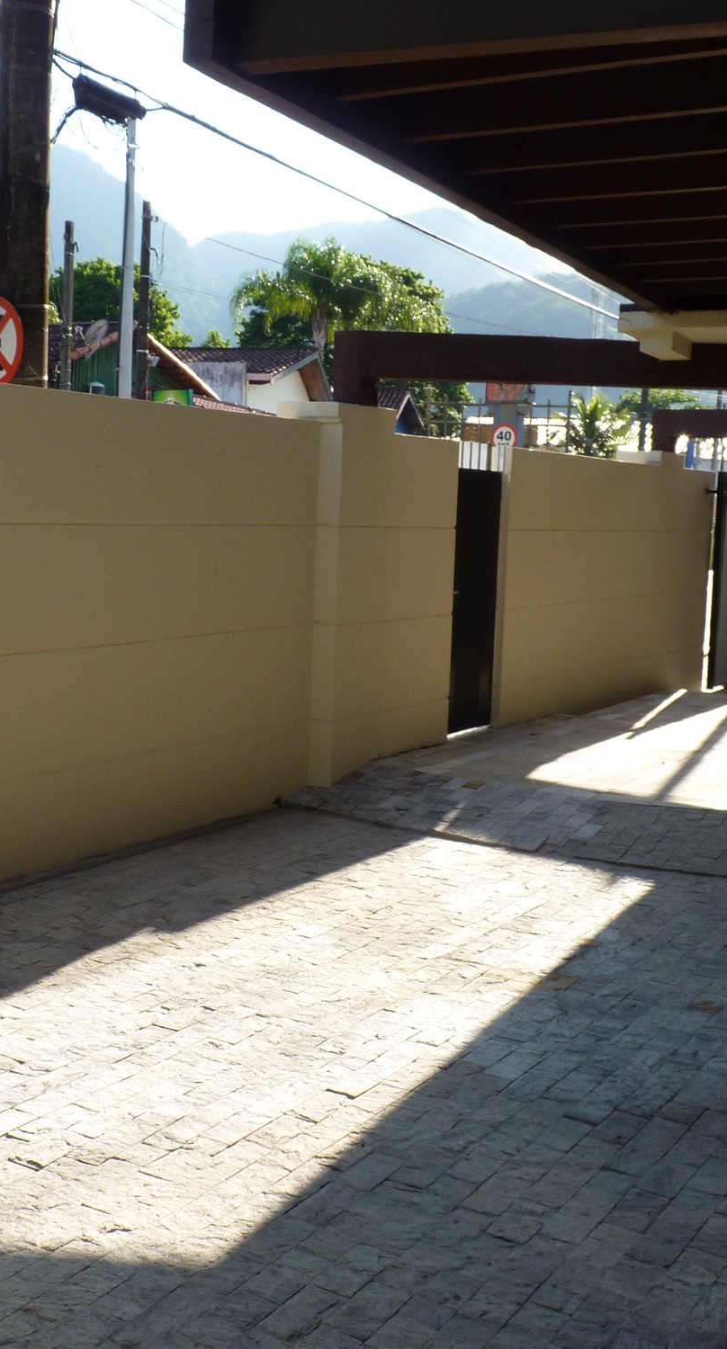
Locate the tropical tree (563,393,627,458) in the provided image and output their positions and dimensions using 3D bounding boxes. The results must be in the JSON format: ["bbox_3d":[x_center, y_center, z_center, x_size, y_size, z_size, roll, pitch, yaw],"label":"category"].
[{"bbox_3d":[4.865,-3.920,29.346,1.650,3.880,1.650,3,7,9],"label":"tropical tree"}]

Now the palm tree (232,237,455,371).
[{"bbox_3d":[-0.692,-7.126,36.391,5.700,8.120,5.400,2,7,-1],"label":"palm tree"}]

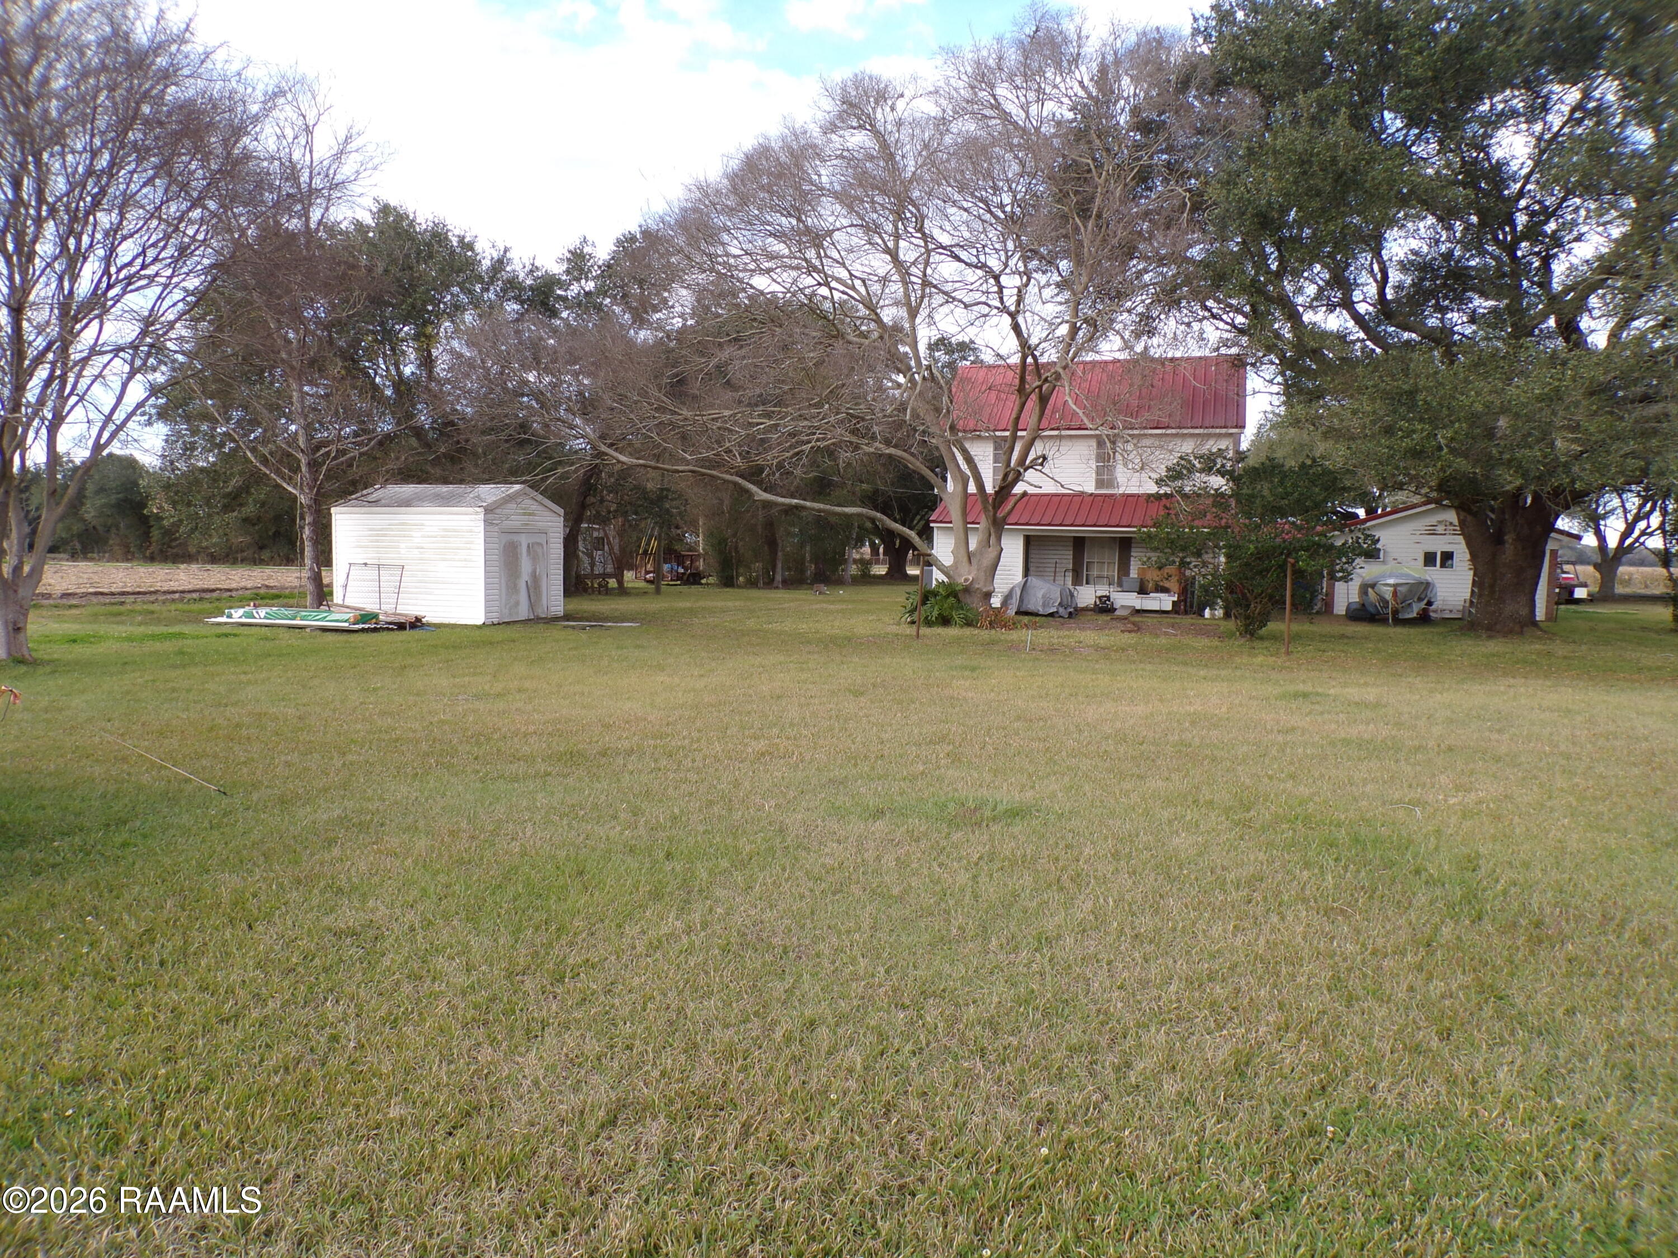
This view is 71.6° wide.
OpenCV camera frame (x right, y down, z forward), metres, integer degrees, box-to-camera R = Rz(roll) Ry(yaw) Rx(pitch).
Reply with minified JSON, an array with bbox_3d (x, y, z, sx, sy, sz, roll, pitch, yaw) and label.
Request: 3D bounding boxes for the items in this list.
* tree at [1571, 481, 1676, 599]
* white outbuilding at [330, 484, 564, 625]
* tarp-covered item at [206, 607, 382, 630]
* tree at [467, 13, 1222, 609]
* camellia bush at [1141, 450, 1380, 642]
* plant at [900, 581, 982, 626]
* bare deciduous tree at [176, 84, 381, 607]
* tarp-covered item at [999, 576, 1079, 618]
[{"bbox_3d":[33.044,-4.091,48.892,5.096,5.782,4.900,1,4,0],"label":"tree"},{"bbox_3d":[-8.831,-1.779,26.684,3.802,3.033,3.479,2,4,15],"label":"white outbuilding"},{"bbox_3d":[-11.084,-0.272,23.810,3.087,0.353,1.127,2,4,17],"label":"tarp-covered item"},{"bbox_3d":[0.199,-7.089,27.888,16.954,13.628,13.230,1,4,0],"label":"tree"},{"bbox_3d":[8.412,-1.649,23.357,4.410,3.696,4.018,1,4,0],"label":"camellia bush"},{"bbox_3d":[2.282,-0.606,26.323,1.715,1.029,1.568,1,4,0],"label":"plant"},{"bbox_3d":[-13.138,-6.511,27.357,4.606,12.220,4.606,1,4,0],"label":"bare deciduous tree"},{"bbox_3d":[5.206,-0.843,30.199,1.813,0.991,1.078,2,4,20],"label":"tarp-covered item"}]

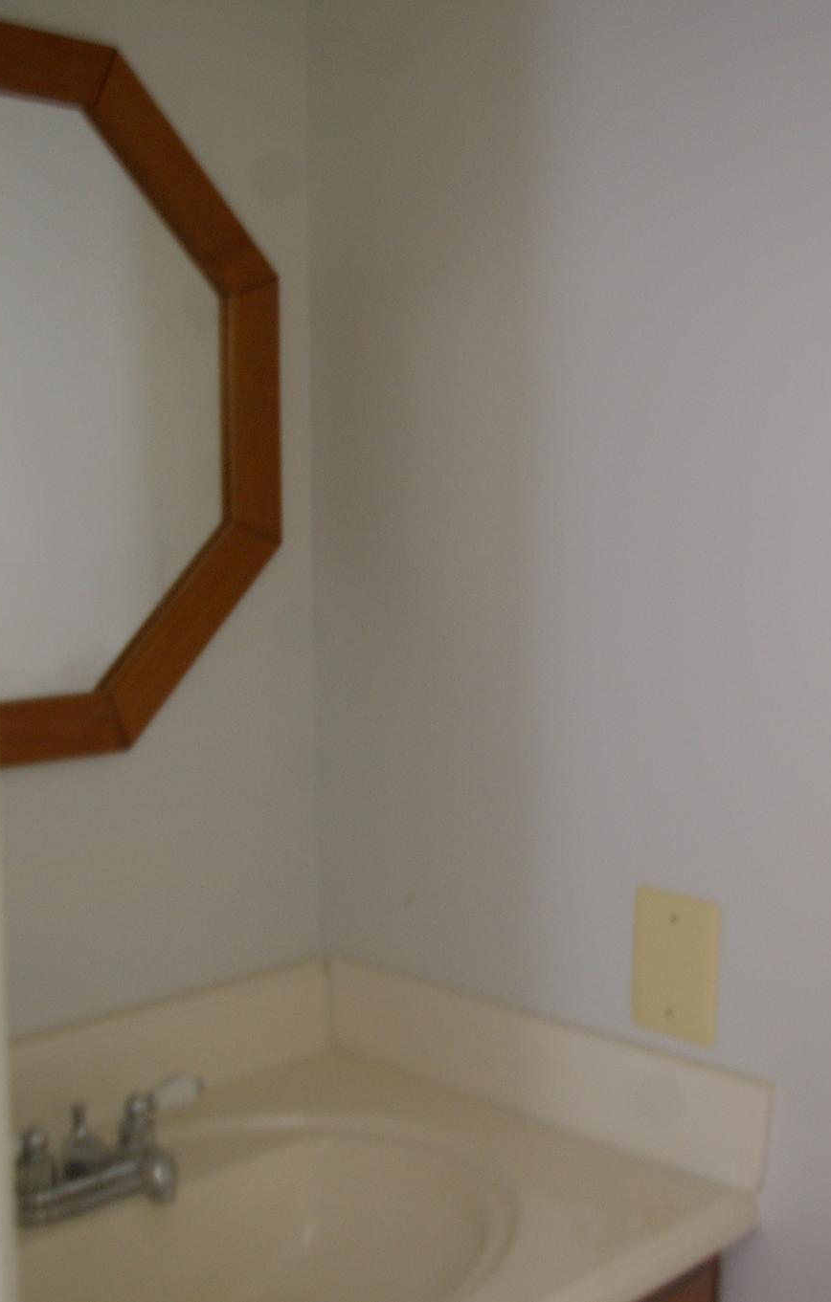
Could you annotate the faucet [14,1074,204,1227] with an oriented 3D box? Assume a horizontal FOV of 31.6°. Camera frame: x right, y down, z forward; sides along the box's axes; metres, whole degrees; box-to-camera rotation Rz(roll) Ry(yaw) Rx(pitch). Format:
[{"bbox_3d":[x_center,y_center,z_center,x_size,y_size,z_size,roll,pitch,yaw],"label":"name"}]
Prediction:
[{"bbox_3d":[-0.245,0.422,1.223,0.150,0.067,0.236,3,5,45],"label":"faucet"}]

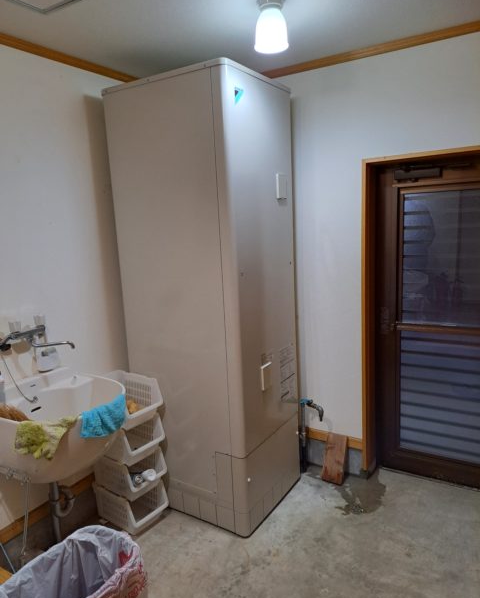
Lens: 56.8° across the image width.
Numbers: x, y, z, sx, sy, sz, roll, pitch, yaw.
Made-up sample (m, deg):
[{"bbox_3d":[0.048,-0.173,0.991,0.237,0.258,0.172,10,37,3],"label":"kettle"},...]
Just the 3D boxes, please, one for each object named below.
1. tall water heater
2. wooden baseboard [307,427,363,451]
[{"bbox_3d":[-0.147,0.024,2.413,0.728,2.175,0.630,4,12,32],"label":"tall water heater"},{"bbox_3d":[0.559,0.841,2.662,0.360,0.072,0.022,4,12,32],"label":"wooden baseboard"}]

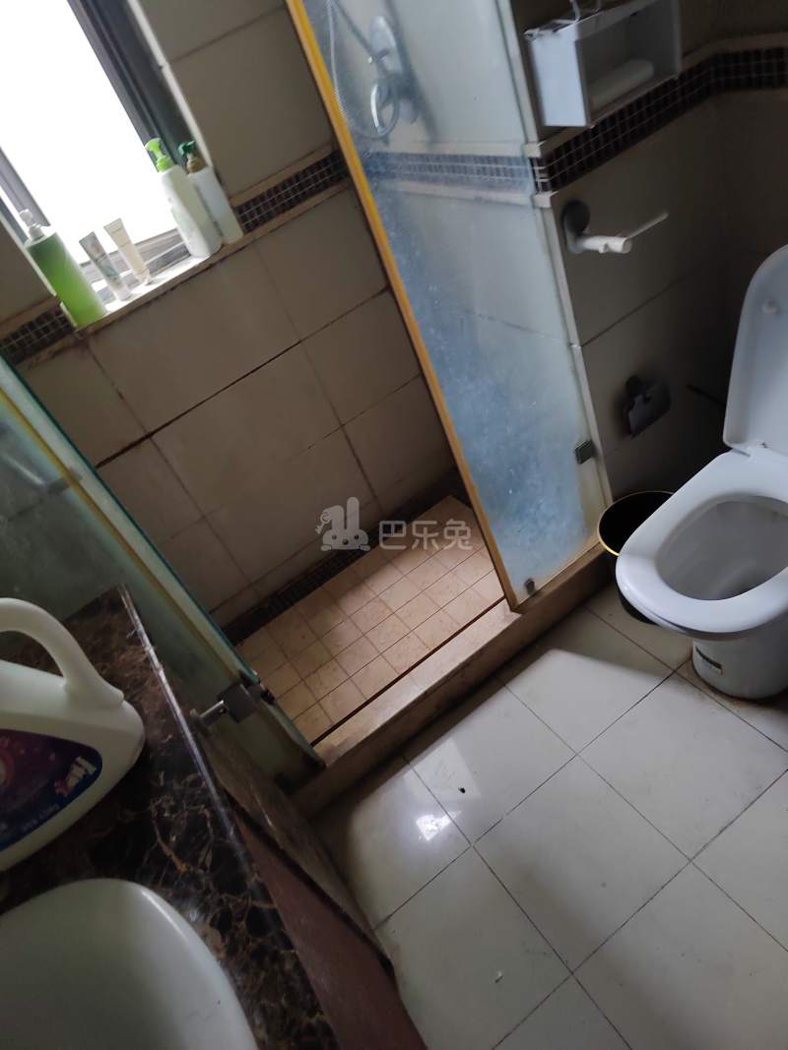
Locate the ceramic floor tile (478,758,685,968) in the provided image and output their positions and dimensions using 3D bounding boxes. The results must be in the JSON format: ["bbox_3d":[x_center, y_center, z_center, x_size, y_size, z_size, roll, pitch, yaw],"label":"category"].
[{"bbox_3d":[0.362,0.654,1.388,0.300,0.010,0.300,-35,39,-13],"label":"ceramic floor tile"}]

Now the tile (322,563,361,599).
[{"bbox_3d":[-0.159,0.178,2.092,0.099,0.009,0.097,-35,37,-13],"label":"tile"}]

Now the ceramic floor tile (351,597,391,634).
[{"bbox_3d":[-0.061,0.255,1.932,0.100,0.010,0.094,-35,39,-13],"label":"ceramic floor tile"}]

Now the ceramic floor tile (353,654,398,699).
[{"bbox_3d":[-0.053,0.425,1.948,0.108,0.010,0.103,-35,38,-13],"label":"ceramic floor tile"}]

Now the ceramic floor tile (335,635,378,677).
[{"bbox_3d":[-0.095,0.348,1.840,0.100,0.010,0.094,-35,39,-13],"label":"ceramic floor tile"}]

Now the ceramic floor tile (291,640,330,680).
[{"bbox_3d":[-0.245,0.403,2.083,0.108,0.010,0.103,-35,38,-13],"label":"ceramic floor tile"}]

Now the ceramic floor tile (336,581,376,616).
[{"bbox_3d":[-0.121,0.237,2.213,0.108,0.010,0.103,-35,38,-13],"label":"ceramic floor tile"}]

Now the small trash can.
[{"bbox_3d":[0.624,0.089,1.683,0.228,0.257,0.228,-15,39,13],"label":"small trash can"}]

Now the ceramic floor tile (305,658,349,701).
[{"bbox_3d":[-0.173,0.404,1.812,0.098,0.010,0.097,-35,39,-13],"label":"ceramic floor tile"}]

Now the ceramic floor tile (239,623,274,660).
[{"bbox_3d":[-0.392,0.347,2.001,0.100,0.010,0.082,-35,39,-13],"label":"ceramic floor tile"}]

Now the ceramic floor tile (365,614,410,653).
[{"bbox_3d":[-0.014,0.291,1.856,0.098,0.010,0.097,-35,39,-13],"label":"ceramic floor tile"}]

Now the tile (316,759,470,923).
[{"bbox_3d":[-0.024,0.693,1.552,0.281,0.010,0.301,-35,39,-13],"label":"tile"}]

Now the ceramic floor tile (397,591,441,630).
[{"bbox_3d":[0.070,0.259,2.077,0.108,0.010,0.103,-35,38,-13],"label":"ceramic floor tile"}]

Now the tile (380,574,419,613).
[{"bbox_3d":[0.020,0.196,1.947,0.098,0.010,0.097,-35,39,-13],"label":"tile"}]

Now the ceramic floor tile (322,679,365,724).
[{"bbox_3d":[-0.128,0.442,1.747,0.100,0.010,0.094,-35,39,-13],"label":"ceramic floor tile"}]

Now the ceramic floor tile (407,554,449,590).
[{"bbox_3d":[0.106,0.155,2.182,0.108,0.010,0.103,-35,38,-13],"label":"ceramic floor tile"}]

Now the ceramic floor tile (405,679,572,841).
[{"bbox_3d":[0.211,0.531,1.617,0.300,0.010,0.297,-35,39,-13],"label":"ceramic floor tile"}]

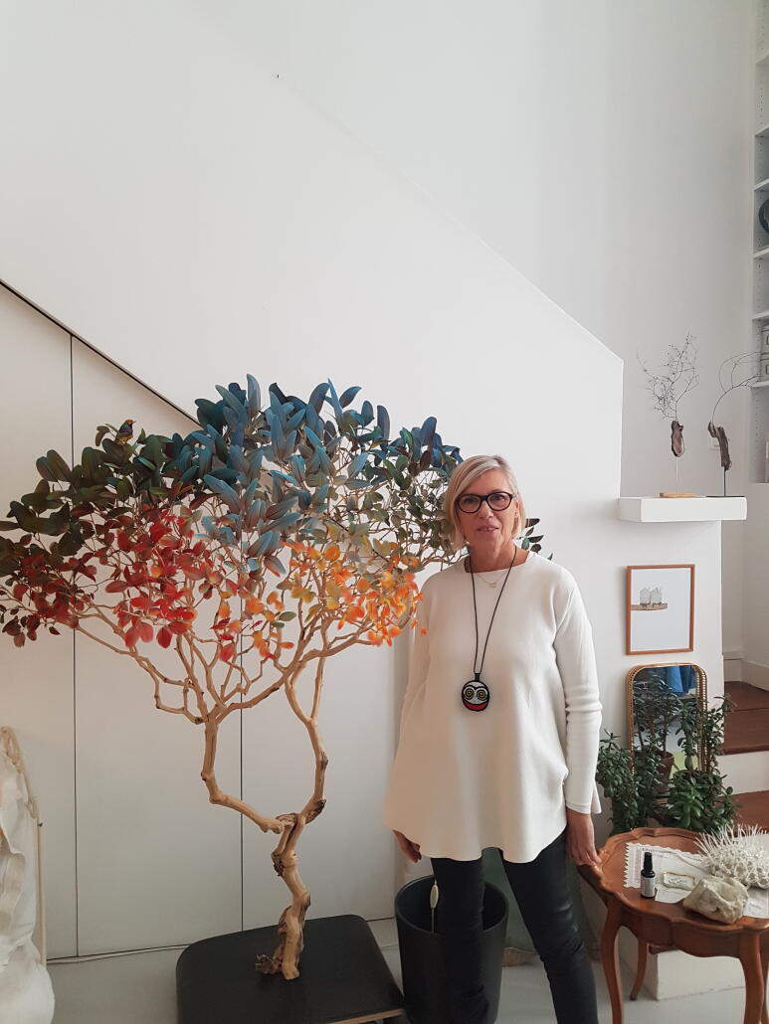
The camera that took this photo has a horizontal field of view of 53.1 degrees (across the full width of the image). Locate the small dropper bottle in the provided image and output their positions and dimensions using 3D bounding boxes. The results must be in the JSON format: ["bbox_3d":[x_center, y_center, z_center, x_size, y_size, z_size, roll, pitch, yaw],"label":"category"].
[{"bbox_3d":[0.670,0.922,1.955,0.035,0.106,0.035,0,1,18],"label":"small dropper bottle"}]

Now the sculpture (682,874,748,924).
[{"bbox_3d":[0.815,0.939,1.904,0.155,0.070,0.130,0,1,22],"label":"sculpture"}]

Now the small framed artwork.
[{"bbox_3d":[1.053,0.373,2.946,0.284,0.336,0.020,0,1,-13],"label":"small framed artwork"}]

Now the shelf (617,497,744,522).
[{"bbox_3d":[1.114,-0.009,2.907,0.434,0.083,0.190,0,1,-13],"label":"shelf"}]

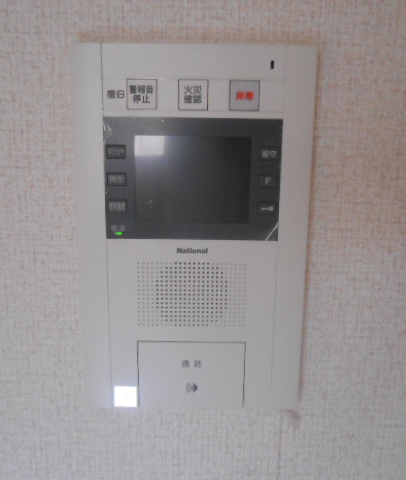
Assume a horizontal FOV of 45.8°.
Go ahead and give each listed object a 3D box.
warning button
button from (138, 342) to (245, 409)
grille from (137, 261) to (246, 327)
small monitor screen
[{"bbox_3d":[0.026,-0.088,0.294,0.018,0.018,0.005,1,11,0],"label":"warning button"},{"bbox_3d":[-0.008,0.092,0.331,0.072,0.048,0.006,1,11,0],"label":"button"},{"bbox_3d":[-0.007,0.036,0.320,0.071,0.044,0.005,1,11,0],"label":"grille"},{"bbox_3d":[-0.006,-0.038,0.305,0.072,0.053,0.005,1,11,0],"label":"small monitor screen"}]

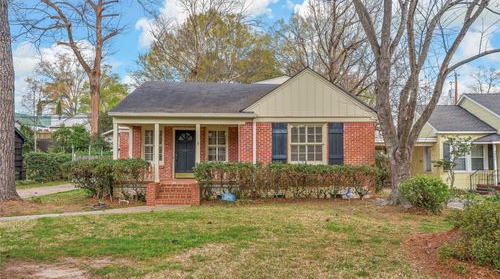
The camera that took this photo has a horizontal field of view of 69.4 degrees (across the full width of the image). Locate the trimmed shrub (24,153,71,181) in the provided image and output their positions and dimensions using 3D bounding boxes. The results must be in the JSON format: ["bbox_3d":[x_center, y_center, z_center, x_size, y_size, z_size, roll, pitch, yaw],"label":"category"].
[{"bbox_3d":[-10.350,1.380,18.500,2.600,1.500,1.300,0,0,-1],"label":"trimmed shrub"}]

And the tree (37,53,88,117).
[{"bbox_3d":[-21.800,-4.400,42.000,6.200,11.200,6.200,0,0,-1],"label":"tree"}]

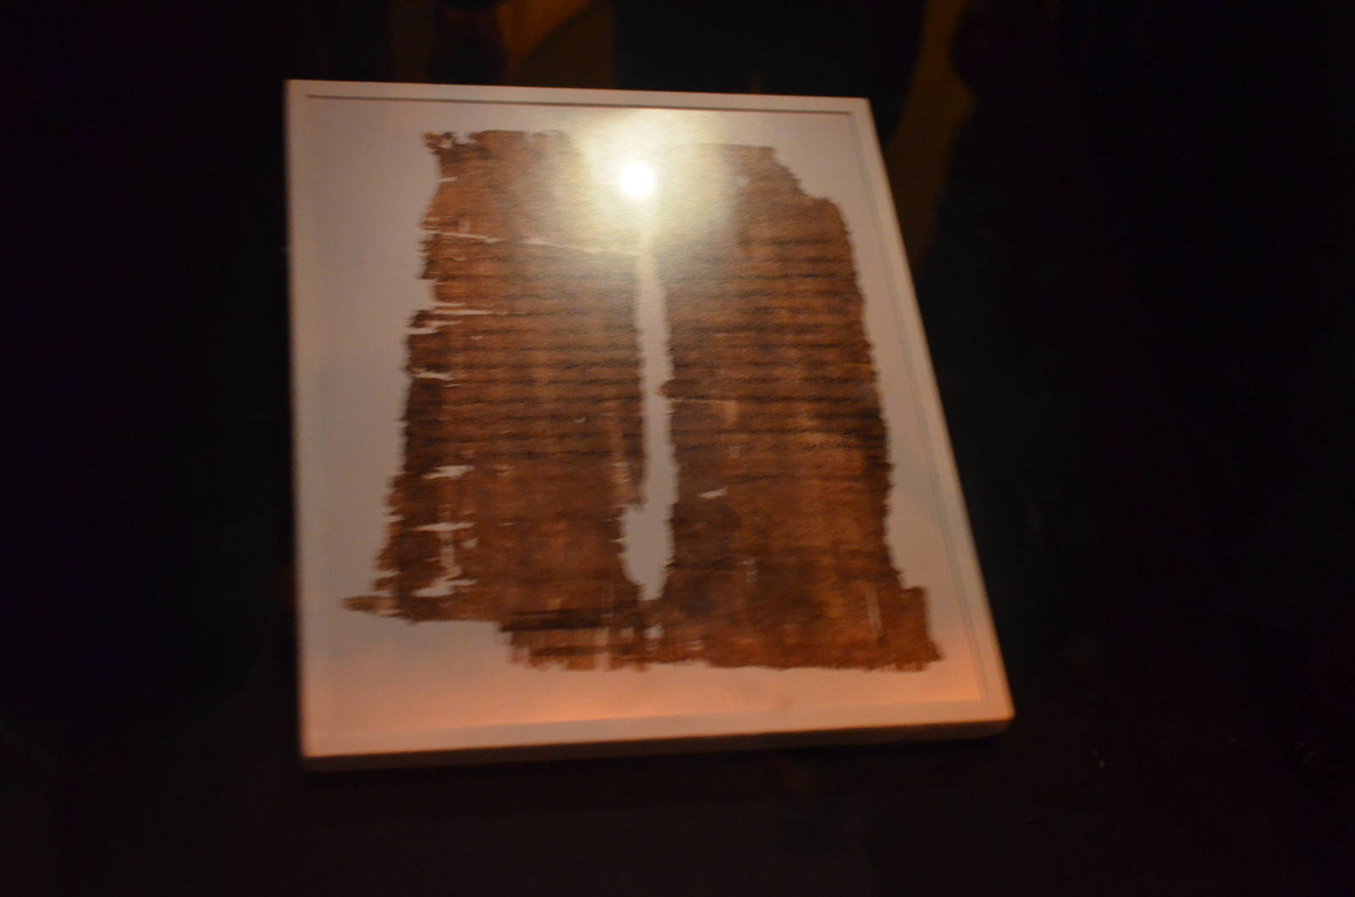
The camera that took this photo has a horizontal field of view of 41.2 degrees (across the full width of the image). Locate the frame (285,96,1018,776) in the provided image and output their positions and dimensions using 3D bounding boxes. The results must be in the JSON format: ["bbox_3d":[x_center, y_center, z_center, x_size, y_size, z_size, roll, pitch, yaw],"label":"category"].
[{"bbox_3d":[-0.020,-0.022,0.665,0.238,0.013,0.279,-1,60,-13],"label":"frame"}]

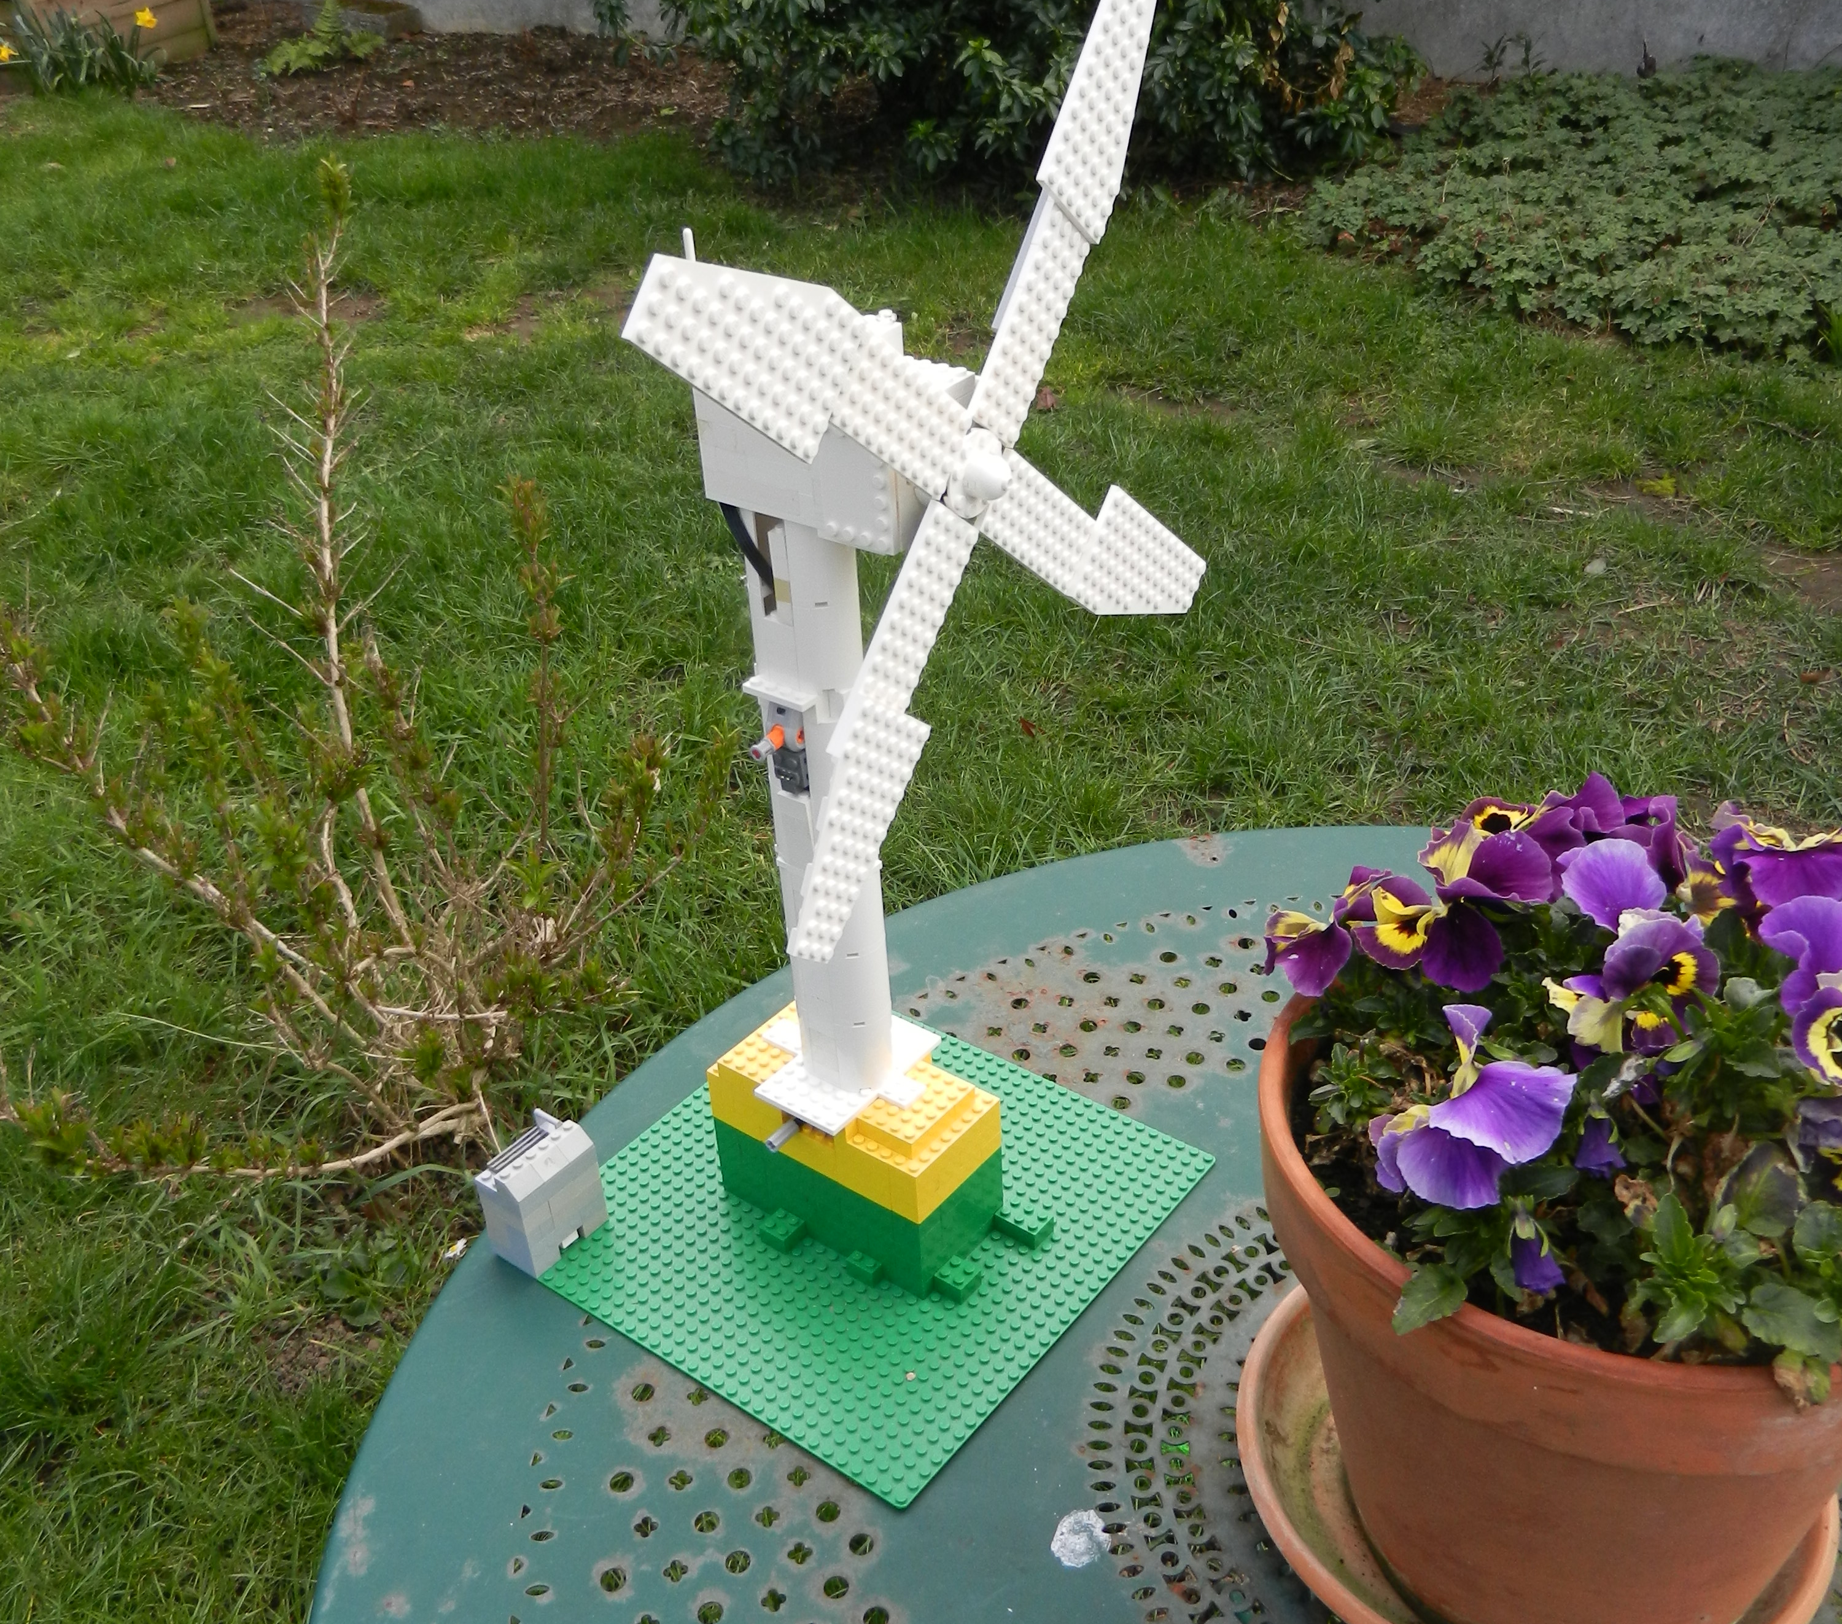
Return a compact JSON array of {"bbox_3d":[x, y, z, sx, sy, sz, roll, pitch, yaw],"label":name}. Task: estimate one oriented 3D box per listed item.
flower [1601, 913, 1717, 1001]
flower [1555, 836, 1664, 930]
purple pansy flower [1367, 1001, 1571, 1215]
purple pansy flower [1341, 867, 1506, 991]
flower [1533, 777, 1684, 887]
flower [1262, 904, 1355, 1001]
[{"bbox_3d":[0.269,0.053,0.645,0.044,0.038,0.032,-29,40,-35],"label":"flower"},{"bbox_3d":[0.260,0.027,0.668,0.045,0.040,0.030,8,33,17],"label":"flower"},{"bbox_3d":[0.187,0.100,0.602,0.050,0.052,0.063,17,37,30],"label":"purple pansy flower"},{"bbox_3d":[0.190,0.045,0.672,0.050,0.047,0.050,-12,33,-14],"label":"purple pansy flower"},{"bbox_3d":[0.268,0.007,0.690,0.060,0.046,0.038,-14,33,-17],"label":"flower"},{"bbox_3d":[0.148,0.053,0.682,0.032,0.037,0.036,9,34,20],"label":"flower"}]

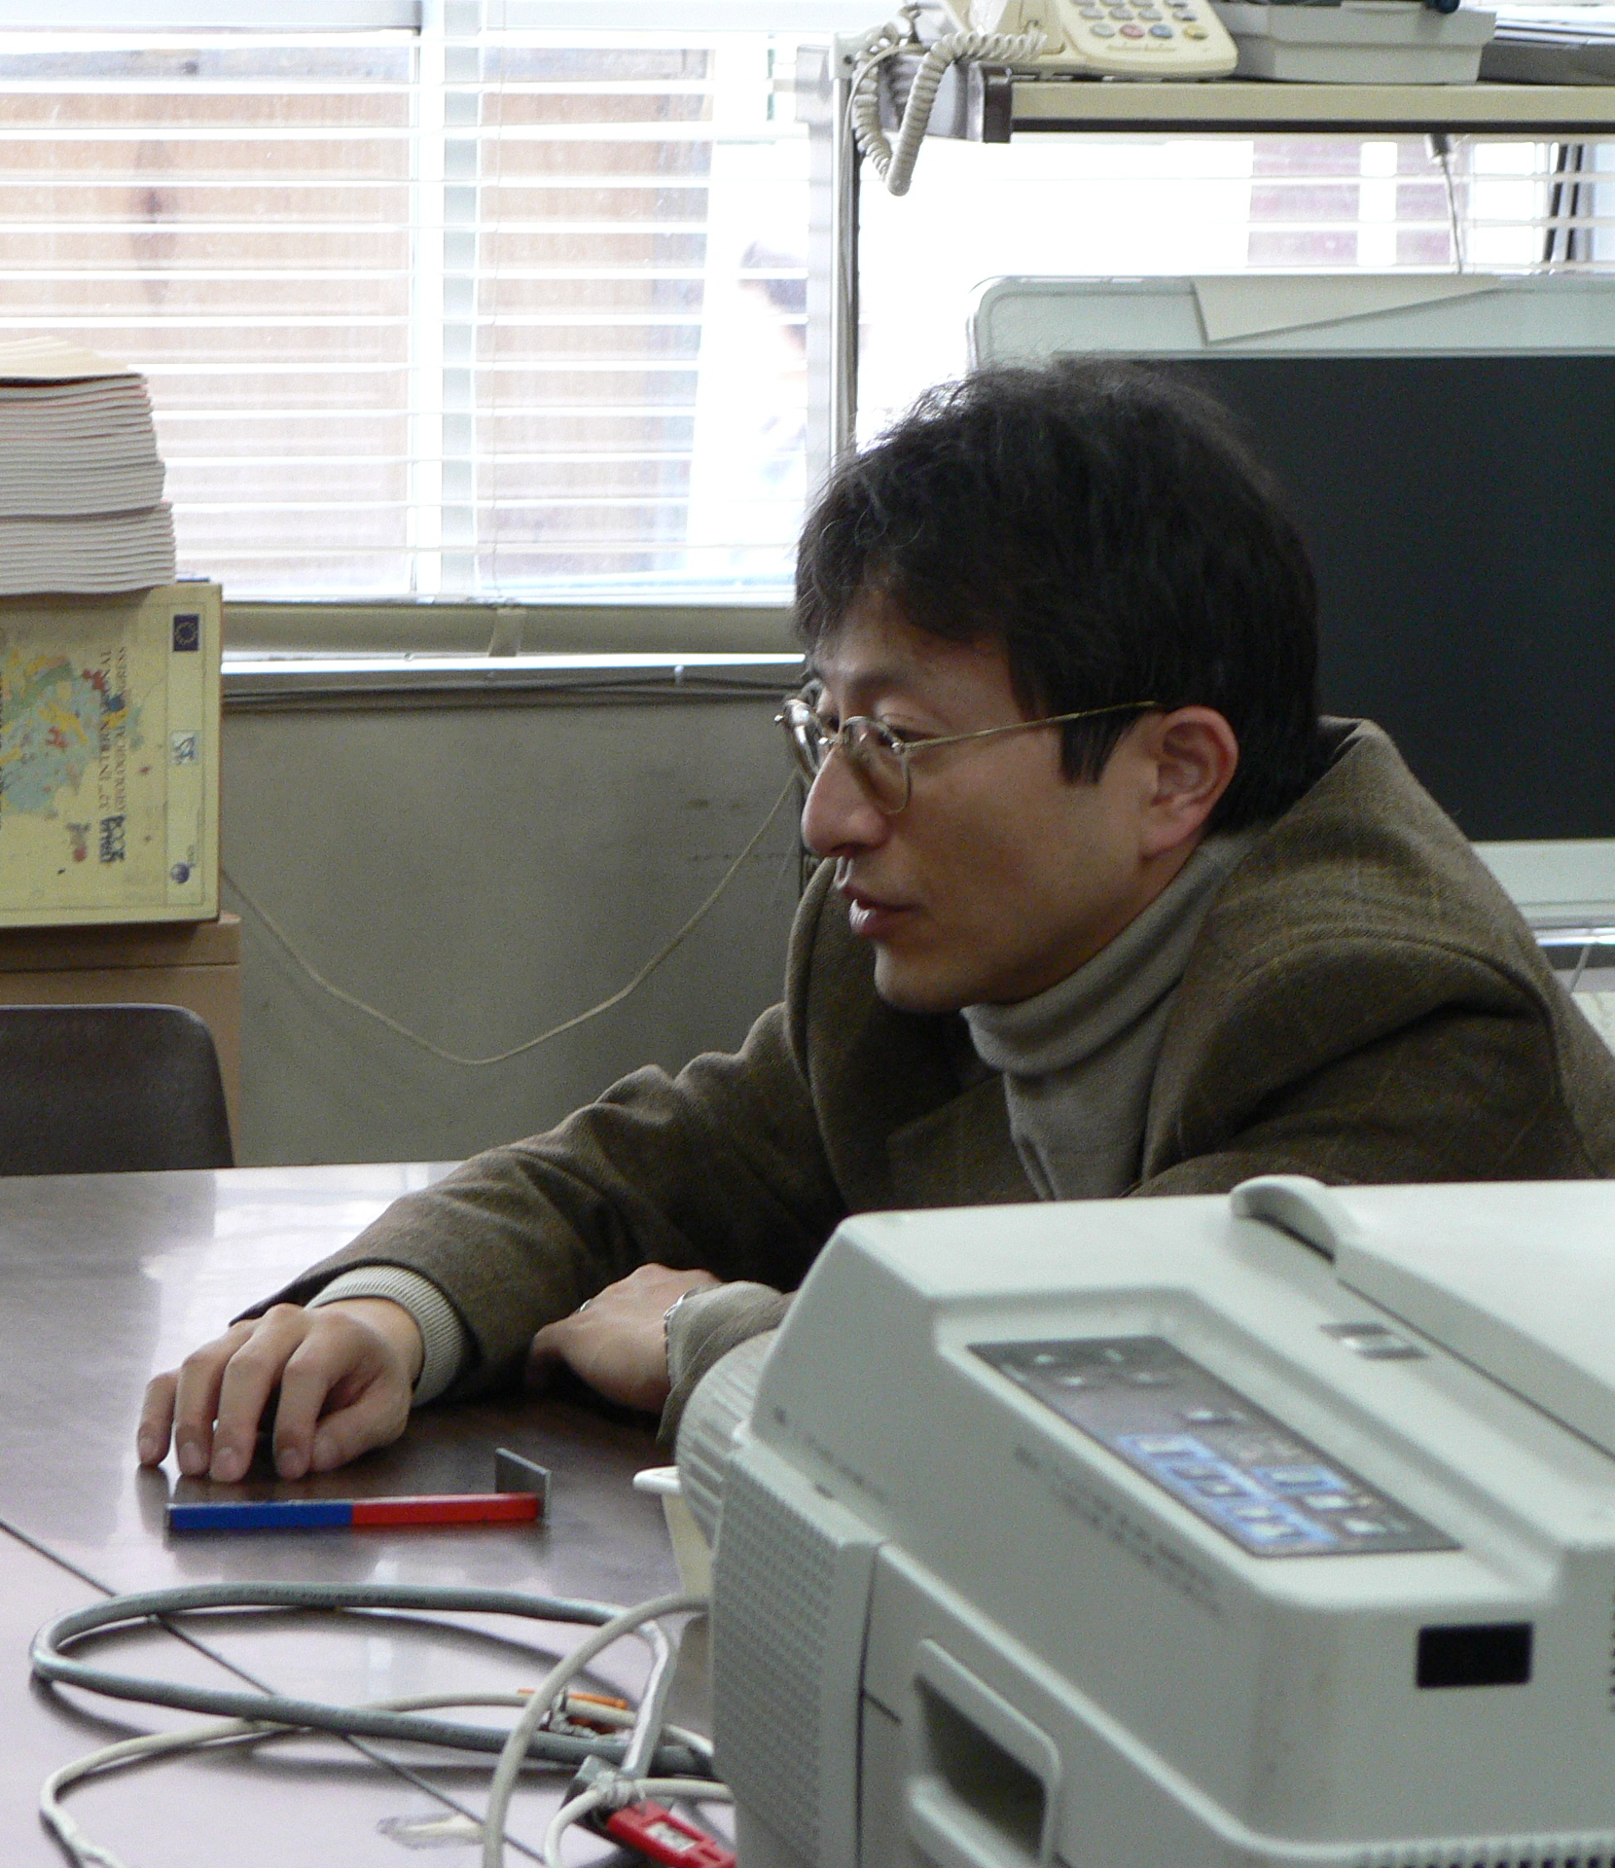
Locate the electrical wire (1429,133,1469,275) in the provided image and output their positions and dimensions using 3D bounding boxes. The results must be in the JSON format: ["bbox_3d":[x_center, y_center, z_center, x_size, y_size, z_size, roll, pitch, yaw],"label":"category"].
[{"bbox_3d":[0.428,-0.487,5.950,0.024,0.095,0.020,-2,8,-18],"label":"electrical wire"}]

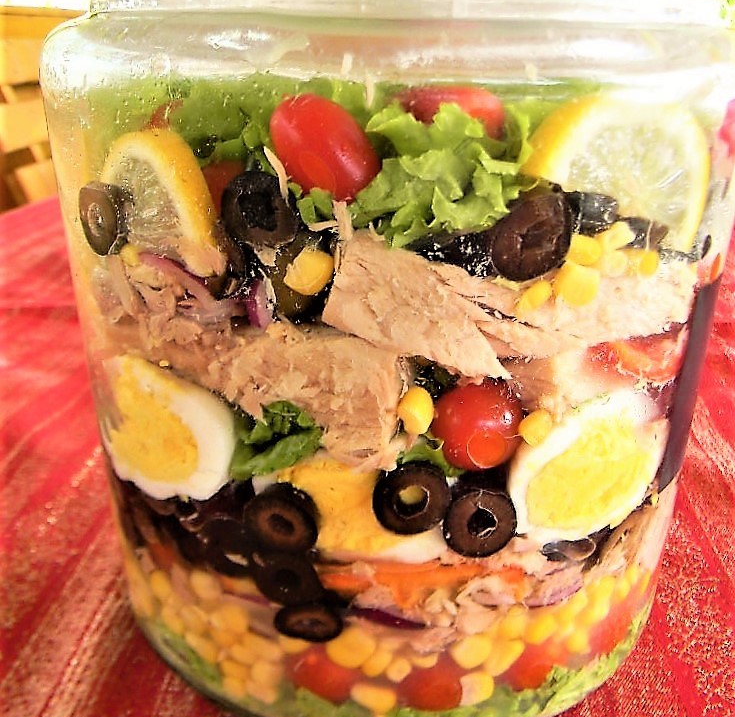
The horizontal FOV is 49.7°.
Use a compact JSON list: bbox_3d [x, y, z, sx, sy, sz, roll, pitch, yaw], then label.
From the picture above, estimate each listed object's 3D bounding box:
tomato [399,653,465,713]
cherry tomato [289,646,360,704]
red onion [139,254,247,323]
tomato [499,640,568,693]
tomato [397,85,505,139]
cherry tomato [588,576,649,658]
[{"bbox_3d":[0.018,0.093,0.231,0.022,0.020,0.021,-3,20,-6],"label":"tomato"},{"bbox_3d":[-0.013,0.092,0.233,0.023,0.020,0.022,0,20,0],"label":"cherry tomato"},{"bbox_3d":[-0.044,-0.018,0.200,0.028,0.018,0.012,12,23,31],"label":"red onion"},{"bbox_3d":[0.051,0.093,0.241,0.022,0.020,0.021,0,20,0],"label":"tomato"},{"bbox_3d":[0.020,-0.057,0.187,0.027,0.020,0.021,0,20,0],"label":"tomato"},{"bbox_3d":[0.081,0.083,0.257,0.022,0.023,0.021,16,26,39],"label":"cherry tomato"}]

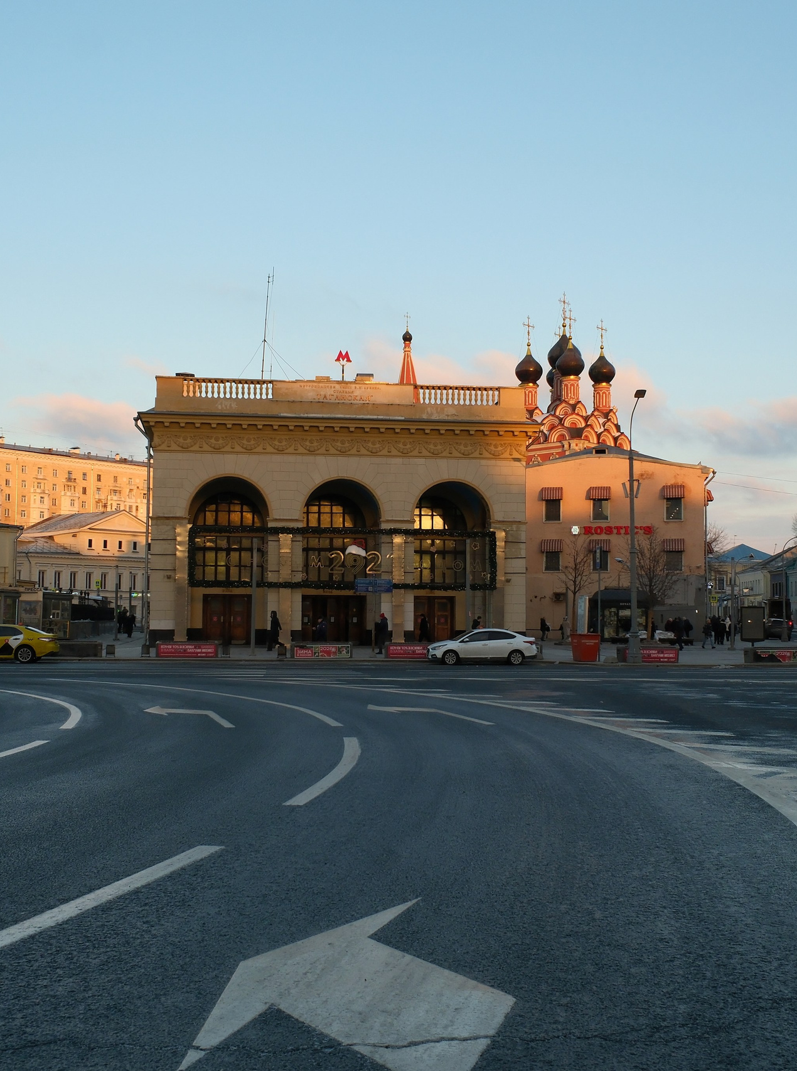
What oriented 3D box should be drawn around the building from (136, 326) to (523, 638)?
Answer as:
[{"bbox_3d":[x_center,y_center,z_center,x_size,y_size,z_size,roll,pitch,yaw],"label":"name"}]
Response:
[{"bbox_3d":[-4.277,-0.957,76.947,22.000,15.400,19.000,1,-4,-6],"label":"building"}]

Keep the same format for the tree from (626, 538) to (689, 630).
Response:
[{"bbox_3d":[15.237,3.067,71.000,3.800,6.200,3.800,0,-4,0],"label":"tree"}]

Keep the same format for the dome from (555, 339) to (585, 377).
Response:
[{"bbox_3d":[17.152,-17.650,120.000,2.850,3.685,2.850,0,-4,0],"label":"dome"}]

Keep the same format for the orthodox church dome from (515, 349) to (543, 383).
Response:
[{"bbox_3d":[13.101,-17.073,121.500,2.750,3.500,2.750,0,-4,0],"label":"orthodox church dome"}]

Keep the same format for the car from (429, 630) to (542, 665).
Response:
[{"bbox_3d":[3.405,4.426,48.551,4.400,1.470,1.730,1,-4,-3],"label":"car"}]

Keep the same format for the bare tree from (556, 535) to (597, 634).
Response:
[{"bbox_3d":[11.243,3.323,76.000,2.700,6.700,2.700,0,-4,0],"label":"bare tree"}]

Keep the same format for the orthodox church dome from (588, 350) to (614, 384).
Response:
[{"bbox_3d":[20.552,-17.080,122.000,2.750,3.450,2.750,0,-4,0],"label":"orthodox church dome"}]

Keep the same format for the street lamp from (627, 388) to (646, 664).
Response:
[{"bbox_3d":[9.499,-0.310,47.923,0.600,10.770,2.100,1,-4,-2],"label":"street lamp"}]

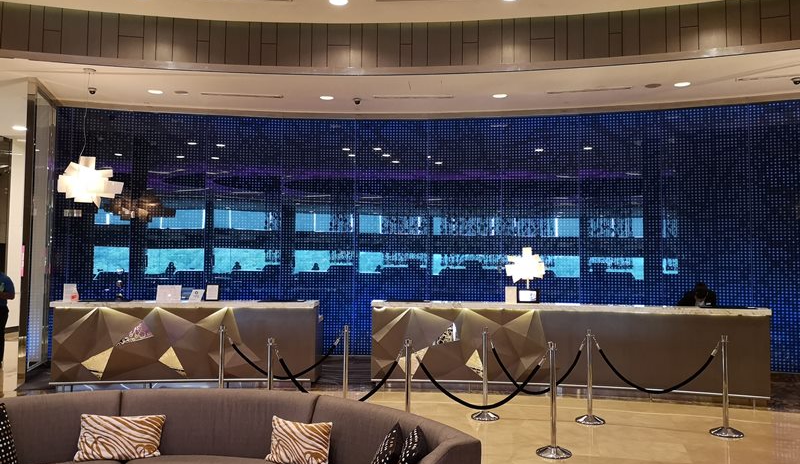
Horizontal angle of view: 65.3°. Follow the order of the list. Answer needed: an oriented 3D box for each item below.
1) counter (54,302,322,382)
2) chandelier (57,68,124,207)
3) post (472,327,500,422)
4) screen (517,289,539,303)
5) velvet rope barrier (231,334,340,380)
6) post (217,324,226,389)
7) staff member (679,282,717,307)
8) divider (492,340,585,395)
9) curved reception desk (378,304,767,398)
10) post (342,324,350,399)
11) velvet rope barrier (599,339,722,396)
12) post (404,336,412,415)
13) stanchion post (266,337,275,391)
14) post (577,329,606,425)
[{"bbox_3d":[-2.760,1.500,8.359,3.320,1.150,0.720,1,-3,-7],"label":"counter"},{"bbox_3d":[-4.347,-1.319,8.765,0.900,1.971,0.850,1,-3,-17],"label":"chandelier"},{"bbox_3d":[0.915,1.500,6.656,0.310,0.955,0.310,0,-3,0],"label":"post"},{"bbox_3d":[1.669,0.840,8.145,0.275,0.175,0.050,0,-3,7],"label":"screen"},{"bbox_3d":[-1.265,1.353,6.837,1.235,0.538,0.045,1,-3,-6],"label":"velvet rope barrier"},{"bbox_3d":[-1.899,1.480,6.650,0.310,0.955,0.310,0,-3,0],"label":"post"},{"bbox_3d":[3.864,1.380,8.137,0.500,1.454,0.420,-1,-3,19],"label":"staff member"},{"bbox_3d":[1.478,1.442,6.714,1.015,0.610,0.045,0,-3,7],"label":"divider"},{"bbox_3d":[2.045,1.487,7.975,4.900,1.125,0.900,0,-3,10],"label":"curved reception desk"},{"bbox_3d":[-0.597,1.523,6.893,0.320,0.970,0.320,0,-3,0],"label":"post"},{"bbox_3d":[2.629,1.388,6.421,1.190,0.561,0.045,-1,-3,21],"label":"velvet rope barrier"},{"bbox_3d":[0.074,1.457,5.622,0.320,0.970,0.320,0,-3,0],"label":"post"},{"bbox_3d":[-1.177,1.451,5.651,0.320,0.970,0.320,0,-3,0],"label":"stanchion post"},{"bbox_3d":[1.993,1.501,6.531,0.310,0.955,0.310,0,-3,0],"label":"post"}]

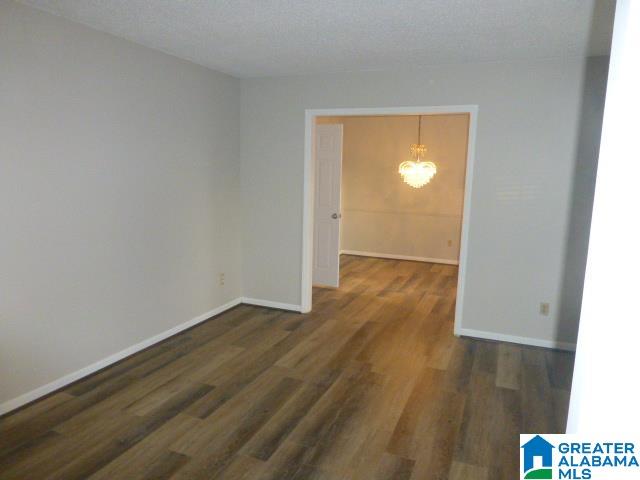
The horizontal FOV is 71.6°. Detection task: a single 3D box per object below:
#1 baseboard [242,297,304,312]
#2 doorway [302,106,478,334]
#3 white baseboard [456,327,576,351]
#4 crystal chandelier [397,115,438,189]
[{"bbox_3d":[-0.546,0.711,4.910,0.766,0.083,0.020,5,9,22],"label":"baseboard"},{"bbox_3d":[0.612,-0.201,4.362,1.644,2.109,0.140,5,9,22],"label":"doorway"},{"bbox_3d":[1.758,0.902,3.961,0.944,0.085,0.020,5,9,22],"label":"white baseboard"},{"bbox_3d":[1.300,-1.205,5.796,0.490,1.060,0.490,5,9,22],"label":"crystal chandelier"}]

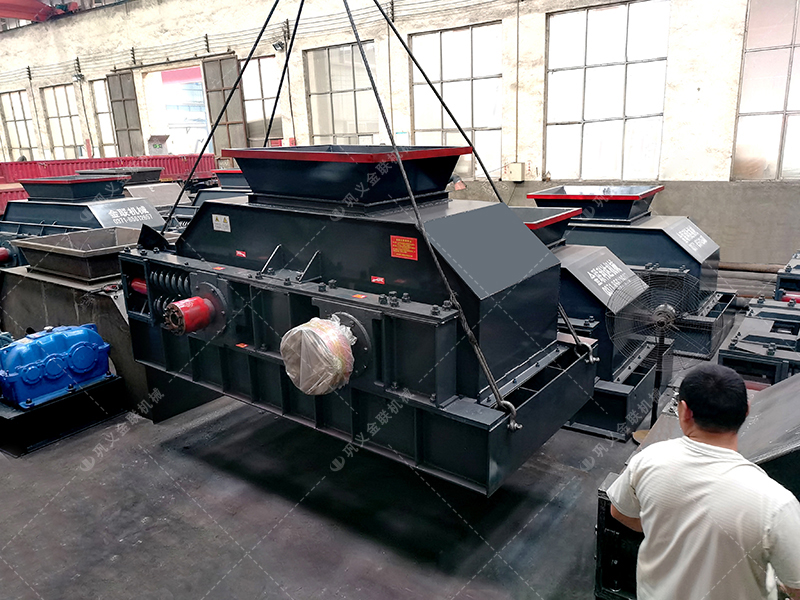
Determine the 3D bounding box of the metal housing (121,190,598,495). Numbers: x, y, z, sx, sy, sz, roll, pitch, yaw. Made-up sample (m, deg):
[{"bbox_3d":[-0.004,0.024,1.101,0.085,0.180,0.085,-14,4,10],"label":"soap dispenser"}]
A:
[{"bbox_3d":[-0.487,-0.174,3.972,3.140,1.585,1.710,11,20,35],"label":"metal housing"}]

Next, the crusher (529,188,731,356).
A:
[{"bbox_3d":[2.220,-0.507,7.206,3.140,1.585,1.560,9,20,36],"label":"crusher"}]

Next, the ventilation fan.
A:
[{"bbox_3d":[1.860,0.428,4.358,0.760,1.360,0.450,5,17,23],"label":"ventilation fan"}]

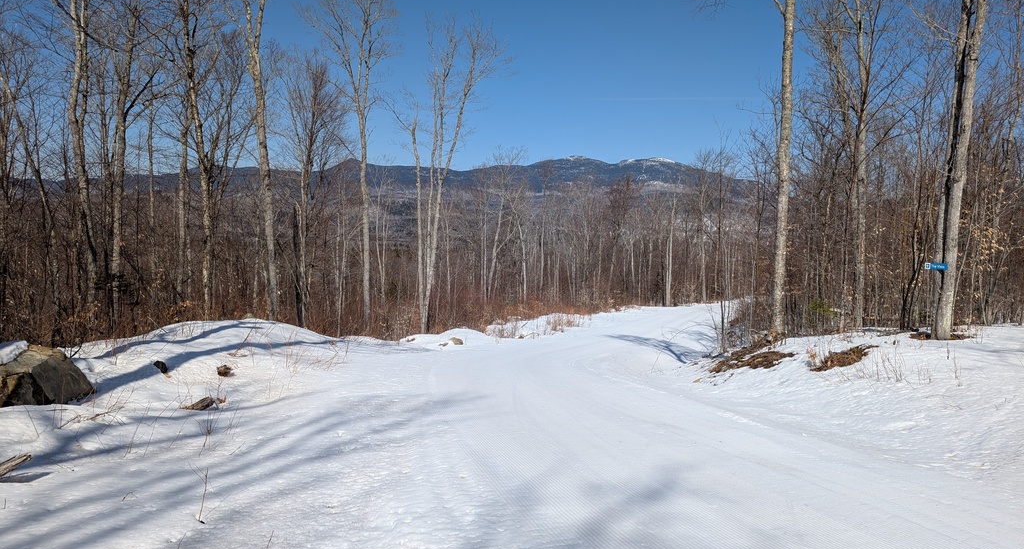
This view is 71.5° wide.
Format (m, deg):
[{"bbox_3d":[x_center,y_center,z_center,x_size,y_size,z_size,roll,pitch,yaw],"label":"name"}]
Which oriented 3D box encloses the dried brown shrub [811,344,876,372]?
[{"bbox_3d":[4.802,1.202,10.300,0.960,0.340,0.700,0,2,0],"label":"dried brown shrub"}]

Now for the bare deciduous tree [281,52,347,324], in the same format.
[{"bbox_3d":[-6.806,-2.929,24.500,2.210,9.650,2.100,0,2,0],"label":"bare deciduous tree"}]

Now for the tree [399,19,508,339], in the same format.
[{"bbox_3d":[-1.860,-3.219,23.000,3.620,10.320,3.200,0,2,0],"label":"tree"}]

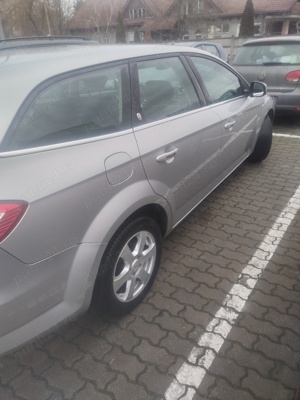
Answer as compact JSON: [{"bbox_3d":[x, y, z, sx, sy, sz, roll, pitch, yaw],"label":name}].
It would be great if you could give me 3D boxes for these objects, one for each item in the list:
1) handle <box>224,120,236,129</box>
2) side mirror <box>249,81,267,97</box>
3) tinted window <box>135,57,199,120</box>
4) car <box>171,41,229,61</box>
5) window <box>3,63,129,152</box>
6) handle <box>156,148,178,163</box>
[{"bbox_3d":[0.647,-0.602,2.414,0.050,0.050,0.200,16,34,31],"label":"handle"},{"bbox_3d":[1.017,-1.040,2.832,0.195,0.150,0.110,16,34,31],"label":"side mirror"},{"bbox_3d":[0.066,-0.671,1.819,0.040,0.371,0.729,-18,12,41],"label":"tinted window"},{"bbox_3d":[0.667,-3.712,8.625,1.700,1.450,4.100,16,34,31],"label":"car"},{"bbox_3d":[-0.303,-0.440,1.356,0.050,0.349,0.892,-18,8,41],"label":"window"},{"bbox_3d":[0.101,-0.246,1.706,0.050,0.052,0.205,16,34,31],"label":"handle"}]

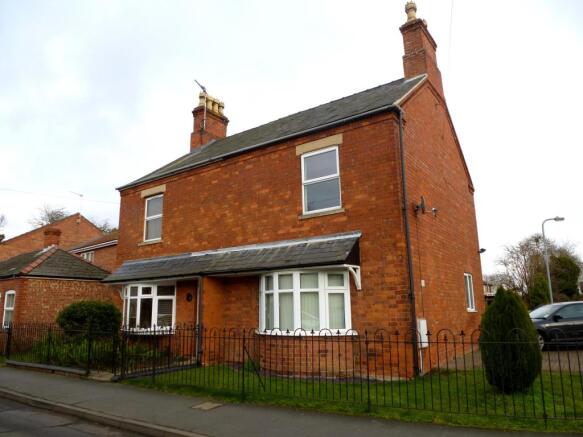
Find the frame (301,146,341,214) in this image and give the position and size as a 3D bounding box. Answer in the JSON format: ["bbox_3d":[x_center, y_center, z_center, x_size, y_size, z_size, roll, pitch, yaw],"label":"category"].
[{"bbox_3d":[0.738,-0.908,9.923,1.050,1.550,0.100,-9,-14,33],"label":"frame"}]

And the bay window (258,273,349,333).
[{"bbox_3d":[0.160,1.988,9.443,2.550,1.429,0.480,-9,-14,33],"label":"bay window"}]

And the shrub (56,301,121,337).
[{"bbox_3d":[-6.105,3.296,12.062,1.898,1.661,1.803,-9,-14,33],"label":"shrub"}]

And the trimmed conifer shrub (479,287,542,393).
[{"bbox_3d":[3.635,1.994,6.767,0.994,1.665,0.994,-9,-14,33],"label":"trimmed conifer shrub"}]

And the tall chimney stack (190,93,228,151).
[{"bbox_3d":[-3.775,-4.271,19.026,0.720,2.804,1.750,-9,-14,33],"label":"tall chimney stack"}]

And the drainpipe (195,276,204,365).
[{"bbox_3d":[-2.353,2.598,10.421,0.080,2.190,0.080,-9,-14,33],"label":"drainpipe"}]

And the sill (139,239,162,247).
[{"bbox_3d":[-4.610,0.775,13.216,1.240,0.090,0.160,-9,-14,33],"label":"sill"}]

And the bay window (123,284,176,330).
[{"bbox_3d":[-4.620,2.834,12.606,2.500,1.459,0.450,-9,-14,33],"label":"bay window"}]

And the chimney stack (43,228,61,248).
[{"bbox_3d":[-9.125,0.762,15.397,0.580,0.850,0.580,-9,-14,33],"label":"chimney stack"}]

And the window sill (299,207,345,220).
[{"bbox_3d":[0.716,-0.121,9.683,1.240,0.090,0.160,-9,-14,33],"label":"window sill"}]

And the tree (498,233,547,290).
[{"bbox_3d":[16.025,4.044,27.789,3.700,5.830,3.700,-9,-14,33],"label":"tree"}]

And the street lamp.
[{"bbox_3d":[14.587,2.825,21.896,1.150,5.833,0.250,-1,-12,0],"label":"street lamp"}]

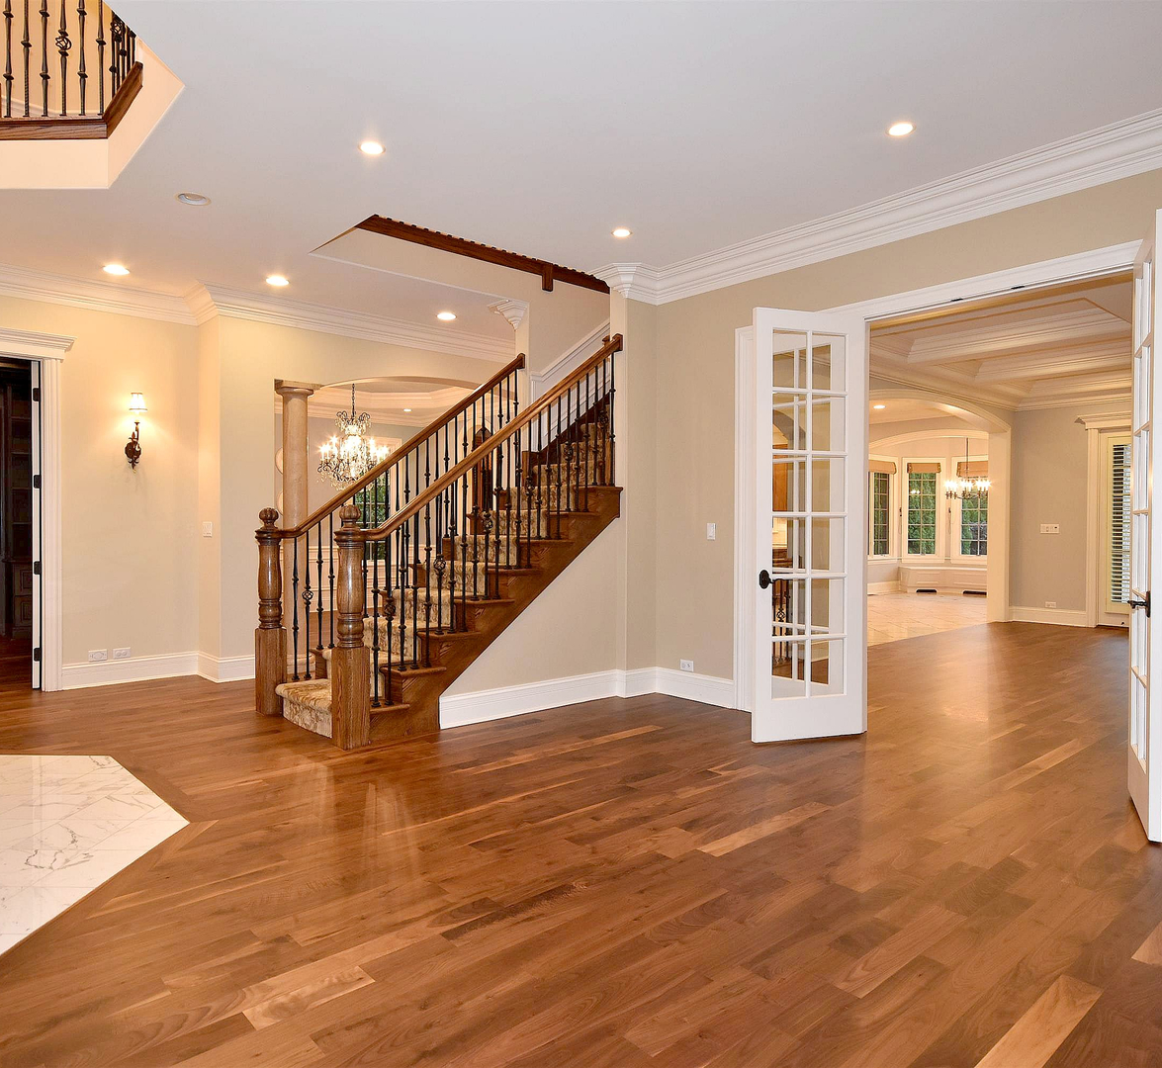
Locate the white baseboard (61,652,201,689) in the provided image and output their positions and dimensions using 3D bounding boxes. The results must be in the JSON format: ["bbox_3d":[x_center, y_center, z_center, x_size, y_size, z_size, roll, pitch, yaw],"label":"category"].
[{"bbox_3d":[-3.432,1.043,6.140,0.930,0.185,0.022,0,1,-42],"label":"white baseboard"}]

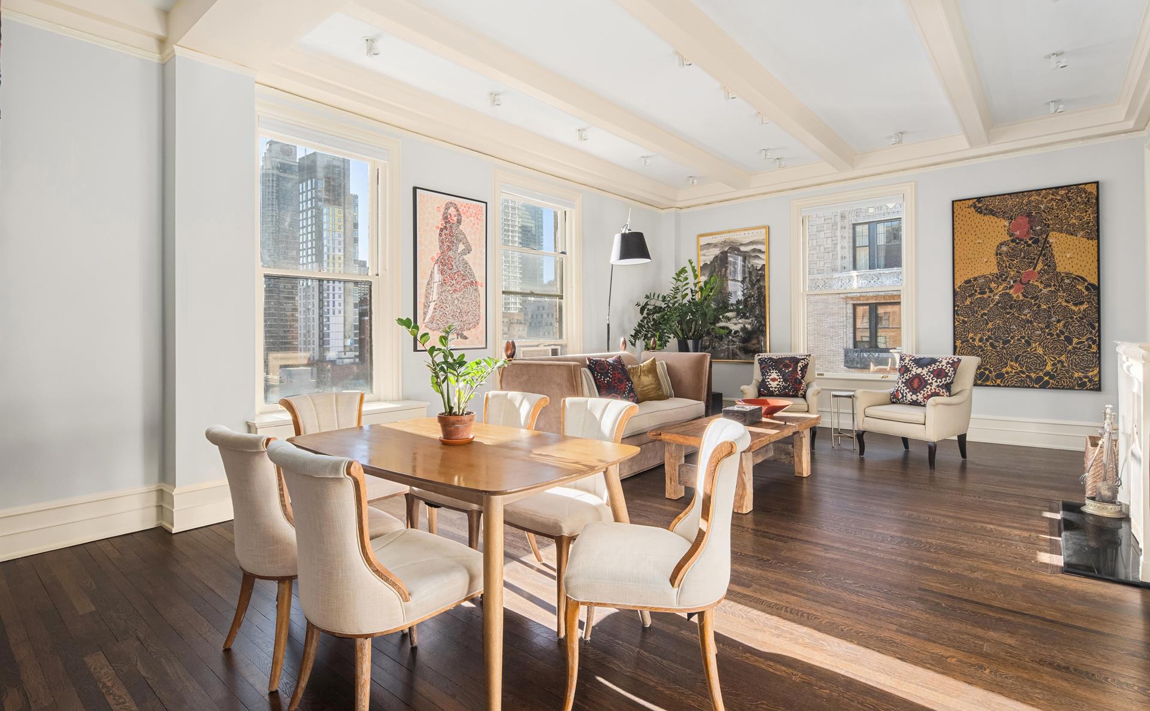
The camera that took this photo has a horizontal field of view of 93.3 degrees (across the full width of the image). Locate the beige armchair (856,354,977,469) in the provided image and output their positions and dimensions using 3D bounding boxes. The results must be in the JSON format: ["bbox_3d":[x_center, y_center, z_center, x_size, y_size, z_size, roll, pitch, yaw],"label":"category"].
[{"bbox_3d":[3.259,0.508,5.205,0.820,0.950,0.760,-2,2,-28],"label":"beige armchair"}]

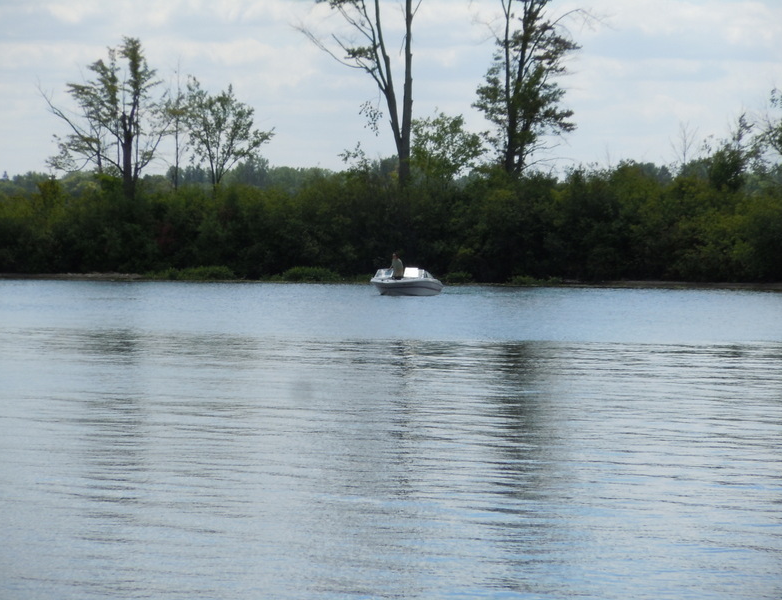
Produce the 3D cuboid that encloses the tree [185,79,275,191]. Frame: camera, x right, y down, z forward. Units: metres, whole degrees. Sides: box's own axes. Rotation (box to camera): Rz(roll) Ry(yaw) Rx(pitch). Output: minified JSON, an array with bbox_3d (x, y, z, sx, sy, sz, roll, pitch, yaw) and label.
[{"bbox_3d":[-10.090,-8.091,283.000,5.750,11.500,5.600,1,1,0],"label":"tree"}]

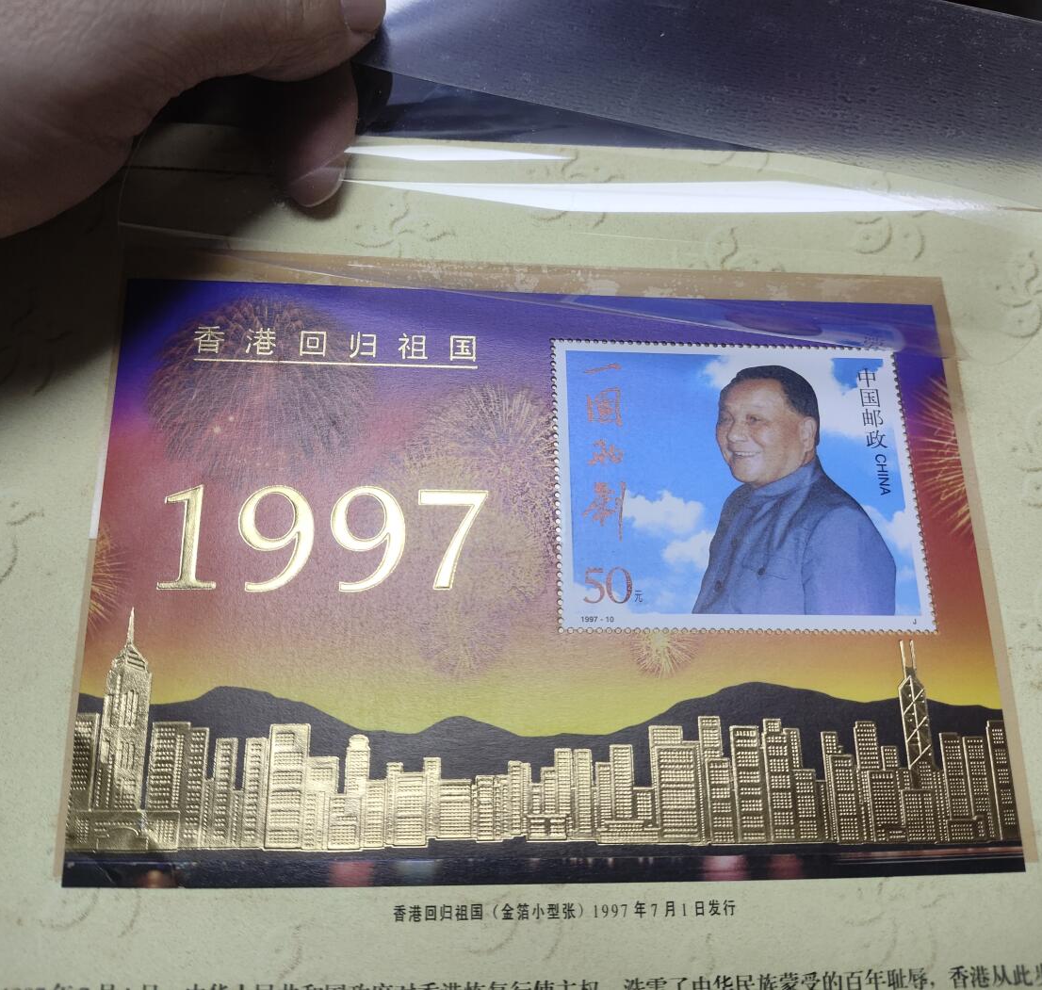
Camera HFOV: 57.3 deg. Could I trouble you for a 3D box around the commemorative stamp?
[{"bbox_3d":[0.036,-0.002,0.158,0.060,0.001,0.050,1,72,-4],"label":"commemorative stamp"}]

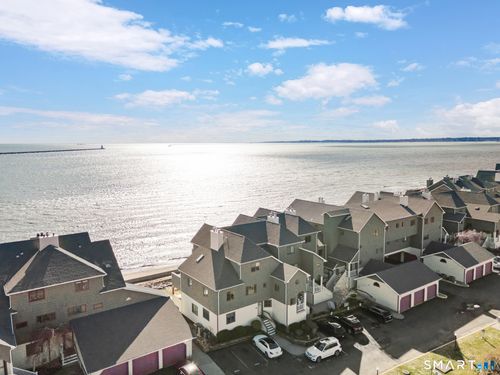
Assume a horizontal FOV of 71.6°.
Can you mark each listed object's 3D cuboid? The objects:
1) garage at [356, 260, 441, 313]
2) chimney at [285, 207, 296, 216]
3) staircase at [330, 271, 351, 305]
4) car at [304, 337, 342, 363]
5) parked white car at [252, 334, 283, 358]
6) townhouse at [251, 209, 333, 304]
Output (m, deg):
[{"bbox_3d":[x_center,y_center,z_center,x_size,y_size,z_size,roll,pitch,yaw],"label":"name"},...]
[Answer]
[{"bbox_3d":[24.226,15.537,57.343,10.996,4.817,8.174,-5,9,-35],"label":"garage"},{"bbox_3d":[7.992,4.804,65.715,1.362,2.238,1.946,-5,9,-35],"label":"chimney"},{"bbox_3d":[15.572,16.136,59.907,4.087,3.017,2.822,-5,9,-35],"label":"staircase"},{"bbox_3d":[8.767,19.269,41.277,4.550,1.670,1.850,-4,8,-28],"label":"car"},{"bbox_3d":[2.199,19.247,42.450,1.850,1.440,4.600,-5,9,-33],"label":"parked white car"},{"bbox_3d":[6.979,11.323,62.025,12.163,12.066,16.834,-5,9,-35],"label":"townhouse"}]

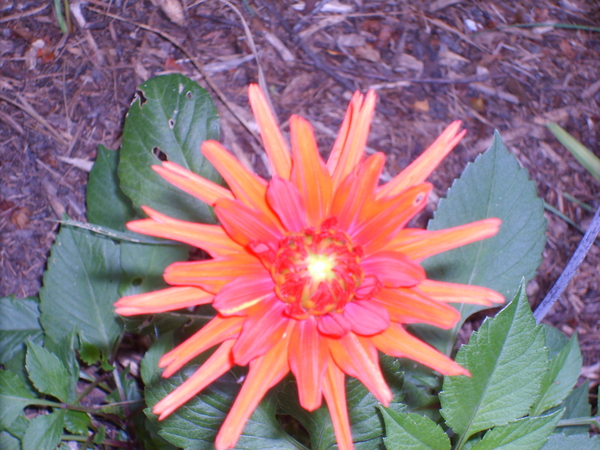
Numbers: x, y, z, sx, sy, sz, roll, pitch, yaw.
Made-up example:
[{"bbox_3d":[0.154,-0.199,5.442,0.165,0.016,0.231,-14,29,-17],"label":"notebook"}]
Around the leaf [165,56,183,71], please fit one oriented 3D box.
[{"bbox_3d":[-0.066,-0.085,0.955,0.010,0.003,0.007,24,59,16],"label":"leaf"}]

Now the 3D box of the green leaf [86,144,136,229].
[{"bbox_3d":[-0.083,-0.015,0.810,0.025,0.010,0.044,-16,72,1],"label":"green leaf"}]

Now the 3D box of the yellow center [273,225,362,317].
[{"bbox_3d":[0.006,0.017,0.660,0.034,0.017,0.035,0,80,0],"label":"yellow center"}]

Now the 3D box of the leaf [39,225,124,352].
[{"bbox_3d":[-0.086,0.024,0.735,0.032,0.010,0.065,-17,65,-8],"label":"leaf"}]

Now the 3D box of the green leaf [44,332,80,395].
[{"bbox_3d":[-0.107,0.062,0.820,0.016,0.009,0.029,-19,73,-13],"label":"green leaf"}]

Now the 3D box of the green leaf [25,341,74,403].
[{"bbox_3d":[-0.096,0.055,0.690,0.015,0.006,0.030,-28,72,-17],"label":"green leaf"}]

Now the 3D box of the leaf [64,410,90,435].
[{"bbox_3d":[-0.084,0.075,0.690,0.013,0.004,0.009,38,69,17],"label":"leaf"}]

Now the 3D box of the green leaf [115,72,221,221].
[{"bbox_3d":[-0.055,-0.032,0.780,0.042,0.014,0.070,-20,75,-2],"label":"green leaf"}]

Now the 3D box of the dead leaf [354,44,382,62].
[{"bbox_3d":[0.036,-0.090,0.960,0.014,0.004,0.009,14,56,10],"label":"dead leaf"}]

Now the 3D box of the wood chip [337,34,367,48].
[{"bbox_3d":[0.031,-0.109,1.080,0.017,0.004,0.009,4,53,3],"label":"wood chip"}]

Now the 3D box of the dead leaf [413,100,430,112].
[{"bbox_3d":[0.056,-0.055,0.840,0.008,0.003,0.007,0,53,0],"label":"dead leaf"}]

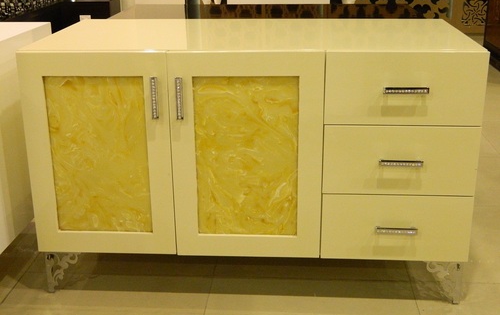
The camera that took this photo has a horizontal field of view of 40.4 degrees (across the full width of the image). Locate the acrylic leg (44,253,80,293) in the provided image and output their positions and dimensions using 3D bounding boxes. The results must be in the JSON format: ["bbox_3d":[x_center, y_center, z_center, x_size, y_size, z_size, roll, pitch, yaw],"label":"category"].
[{"bbox_3d":[-0.544,0.333,1.995,0.098,0.142,0.034,1,19,4],"label":"acrylic leg"}]

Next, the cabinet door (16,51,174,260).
[{"bbox_3d":[-0.408,0.001,1.848,0.398,0.580,0.040,1,19,4],"label":"cabinet door"}]

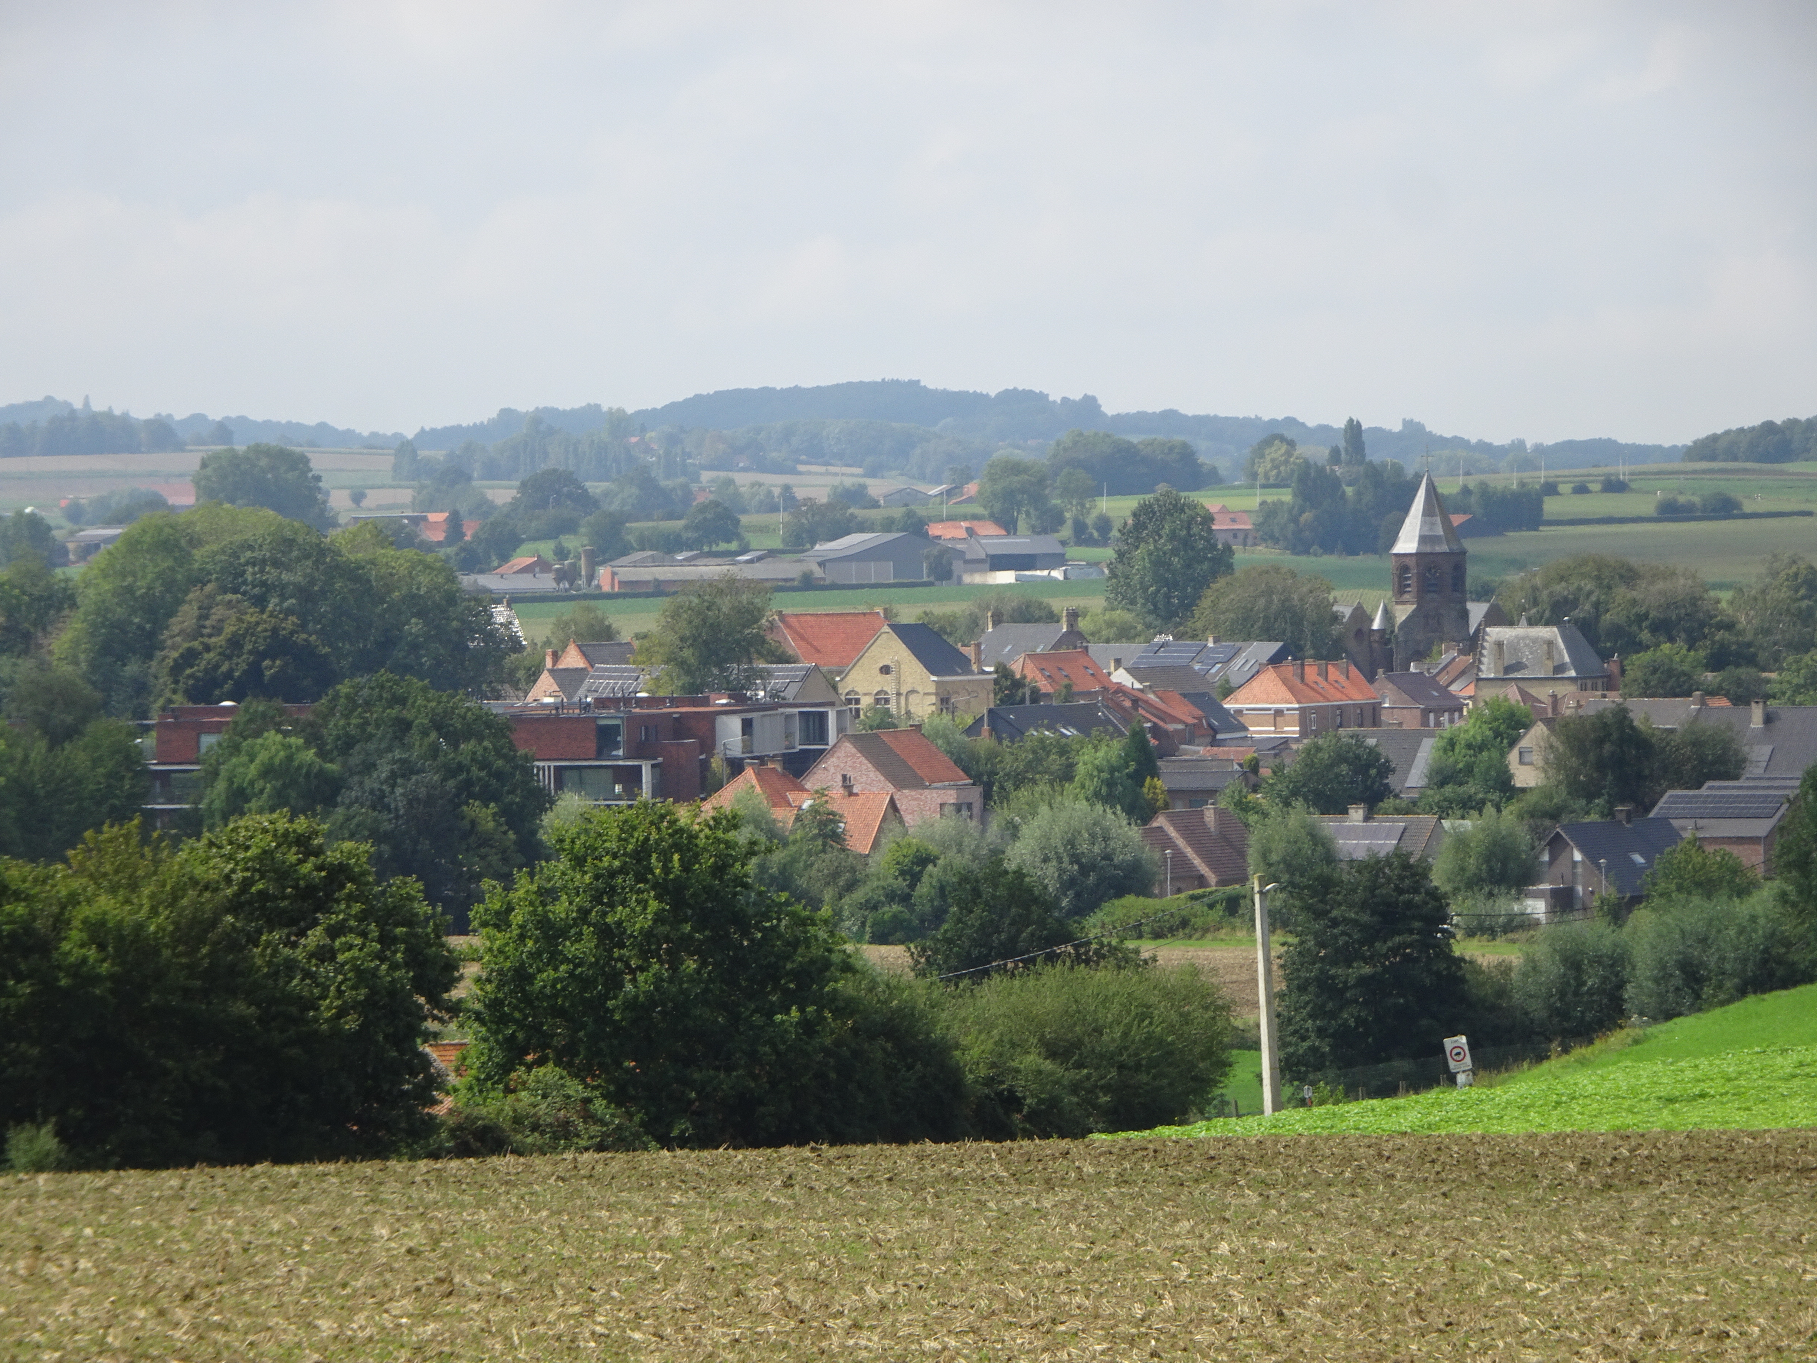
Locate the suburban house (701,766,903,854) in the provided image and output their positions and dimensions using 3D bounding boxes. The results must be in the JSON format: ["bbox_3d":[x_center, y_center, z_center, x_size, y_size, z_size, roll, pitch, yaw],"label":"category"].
[{"bbox_3d":[-7.335,9.671,615.000,12.000,8.400,9.000,-1,1,23],"label":"suburban house"}]

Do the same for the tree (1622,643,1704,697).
[{"bbox_3d":[68.806,1.096,850.120,7.619,9.300,7.619,-1,1,0],"label":"tree"}]

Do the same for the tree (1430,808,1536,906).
[{"bbox_3d":[36.041,11.187,585.069,6.500,7.000,6.200,0,1,0],"label":"tree"}]

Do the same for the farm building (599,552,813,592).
[{"bbox_3d":[-33.670,-18.070,1555.000,33.000,6.380,15.000,-1,1,-19],"label":"farm building"}]

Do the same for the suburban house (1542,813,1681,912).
[{"bbox_3d":[46.166,12.551,612.065,9.200,6.600,12.500,1,1,34],"label":"suburban house"}]

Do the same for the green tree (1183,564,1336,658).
[{"bbox_3d":[37.220,-5.810,980.000,16.000,12.950,15.000,-1,1,0],"label":"green tree"}]

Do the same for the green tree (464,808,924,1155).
[{"bbox_3d":[-5.906,8.513,260.000,12.400,10.600,11.500,-1,1,-1],"label":"green tree"}]

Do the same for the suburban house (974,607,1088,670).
[{"bbox_3d":[11.760,-1.710,865.000,10.000,9.590,8.500,0,1,35],"label":"suburban house"}]

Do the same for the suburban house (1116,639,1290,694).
[{"bbox_3d":[31.227,0.320,940.109,16.800,8.500,13.200,0,2,40],"label":"suburban house"}]

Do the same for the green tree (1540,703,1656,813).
[{"bbox_3d":[51.014,6.972,690.138,8.596,10.700,8.596,-1,1,0],"label":"green tree"}]

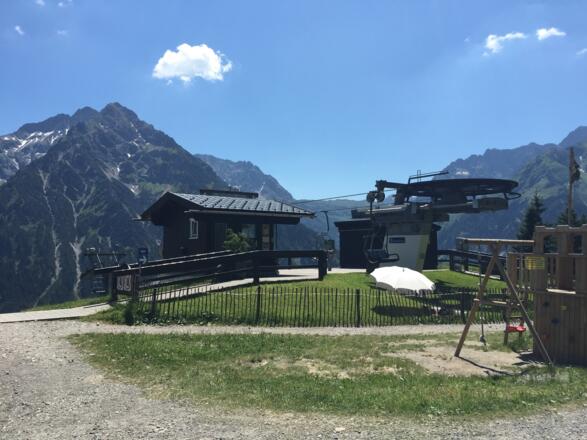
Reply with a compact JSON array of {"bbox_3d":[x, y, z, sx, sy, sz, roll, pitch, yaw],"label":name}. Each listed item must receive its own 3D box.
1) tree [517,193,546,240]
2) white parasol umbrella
[{"bbox_3d":[17.791,1.428,36.000,4.100,7.200,4.100,0,-3,0],"label":"tree"},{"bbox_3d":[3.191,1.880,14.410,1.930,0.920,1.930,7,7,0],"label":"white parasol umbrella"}]

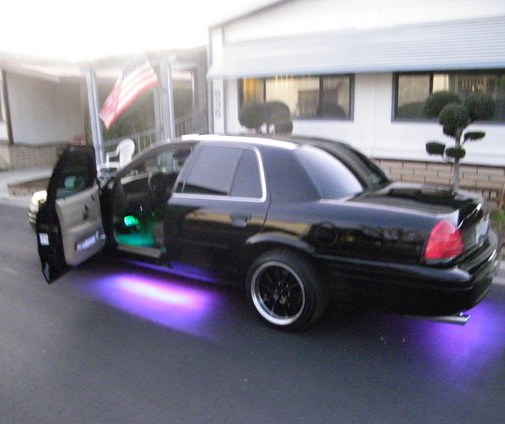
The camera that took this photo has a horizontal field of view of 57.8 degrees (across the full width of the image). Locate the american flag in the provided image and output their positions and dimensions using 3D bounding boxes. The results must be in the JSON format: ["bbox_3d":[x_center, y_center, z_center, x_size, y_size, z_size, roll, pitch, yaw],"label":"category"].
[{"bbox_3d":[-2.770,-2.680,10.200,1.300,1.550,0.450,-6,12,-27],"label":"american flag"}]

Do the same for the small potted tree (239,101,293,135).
[{"bbox_3d":[0.235,-1.070,8.200,0.930,1.700,0.880,-1,10,0],"label":"small potted tree"}]

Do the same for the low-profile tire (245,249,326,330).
[{"bbox_3d":[0.281,0.623,3.700,0.690,0.690,0.250,6,12,34],"label":"low-profile tire"}]

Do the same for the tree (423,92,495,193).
[{"bbox_3d":[2.880,-0.770,6.380,0.920,1.750,0.850,4,11,24],"label":"tree"}]

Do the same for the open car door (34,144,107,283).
[{"bbox_3d":[-1.580,-0.040,4.270,0.230,1.120,1.080,0,10,2],"label":"open car door"}]

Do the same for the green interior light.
[{"bbox_3d":[-1.315,0.093,4.970,0.190,0.120,0.100,-1,10,0],"label":"green interior light"}]

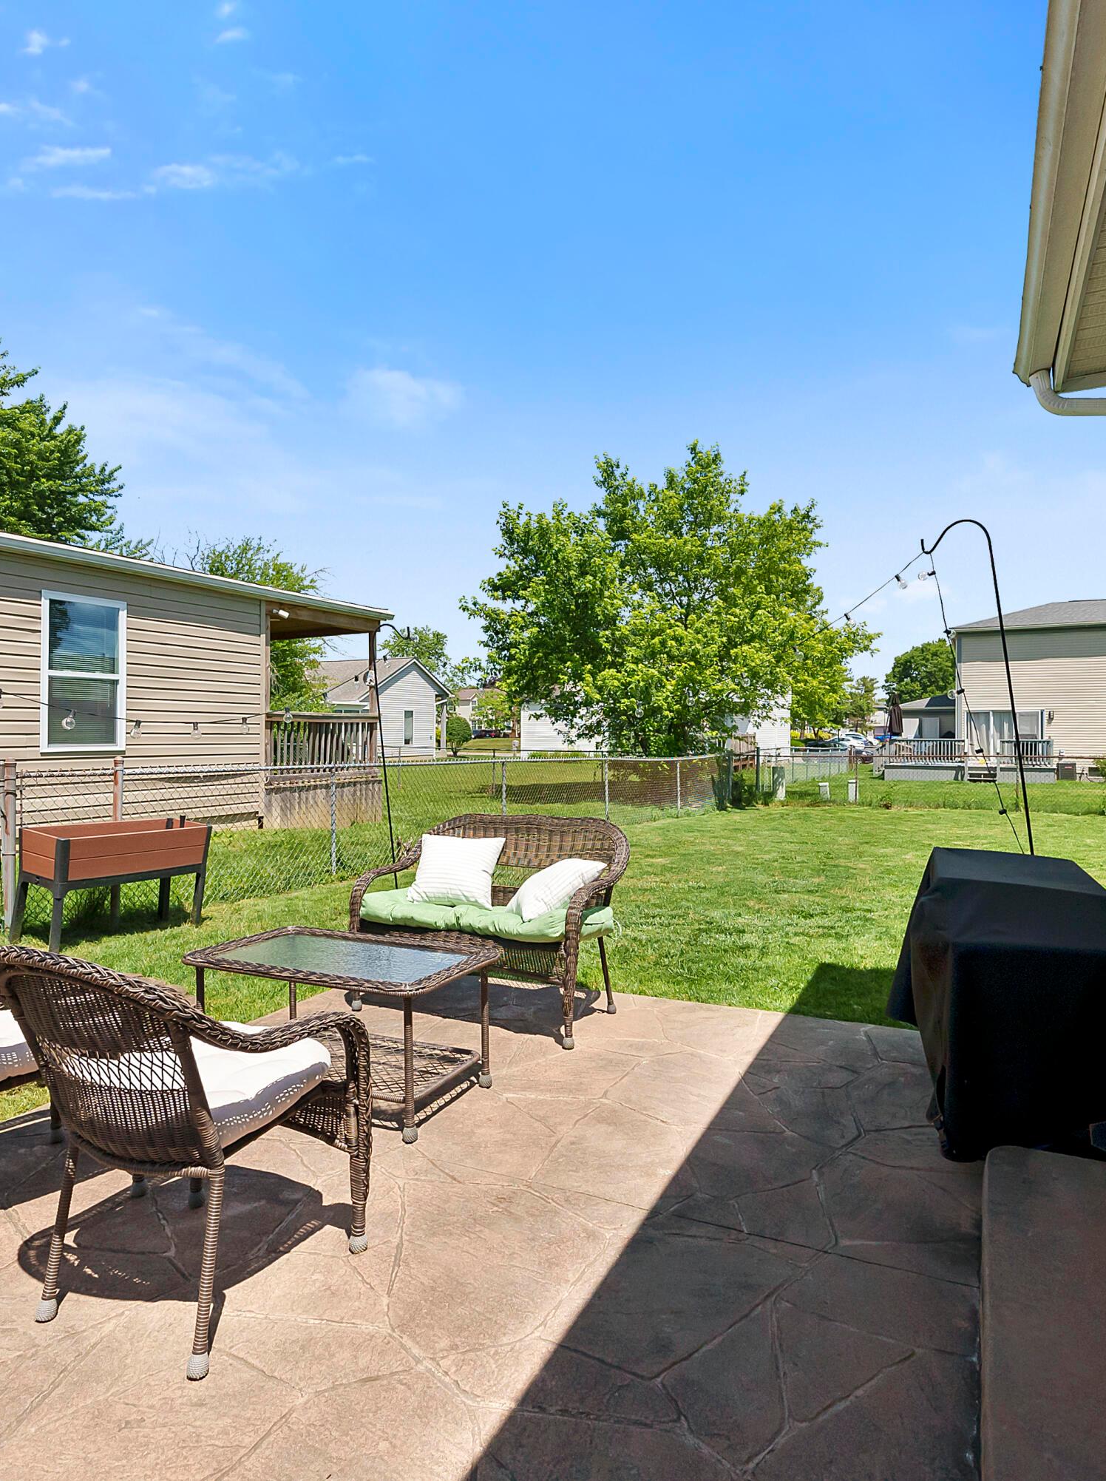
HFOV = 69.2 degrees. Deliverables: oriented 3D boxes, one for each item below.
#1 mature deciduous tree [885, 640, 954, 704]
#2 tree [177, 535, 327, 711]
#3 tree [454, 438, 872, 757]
[{"bbox_3d":[29.000,-2.700,61.000,7.800,9.200,7.600,0,1,0],"label":"mature deciduous tree"},{"bbox_3d":[-9.500,-2.300,25.000,5.800,7.900,5.600,0,1,0],"label":"tree"},{"bbox_3d":[2.900,-2.800,20.000,9.900,8.900,9.200,0,1,0],"label":"tree"}]

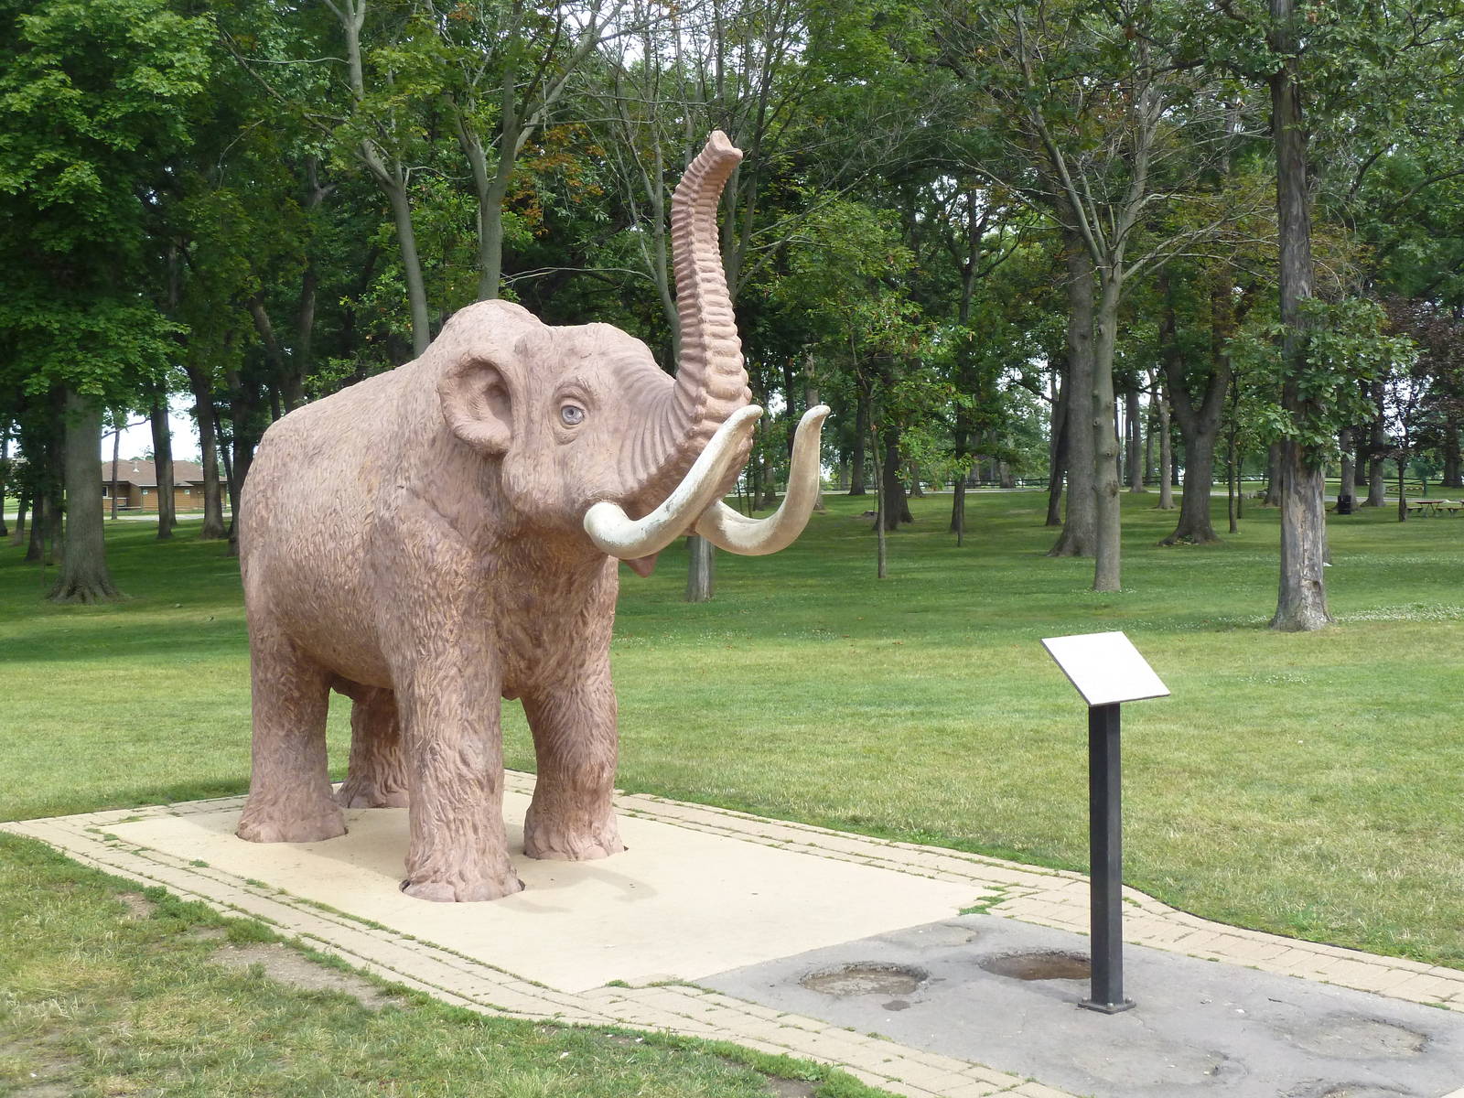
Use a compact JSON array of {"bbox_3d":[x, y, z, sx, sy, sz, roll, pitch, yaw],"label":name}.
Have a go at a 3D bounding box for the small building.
[{"bbox_3d":[-56.882,-6.152,182.000,13.800,4.978,7.600,-2,2,-41],"label":"small building"}]

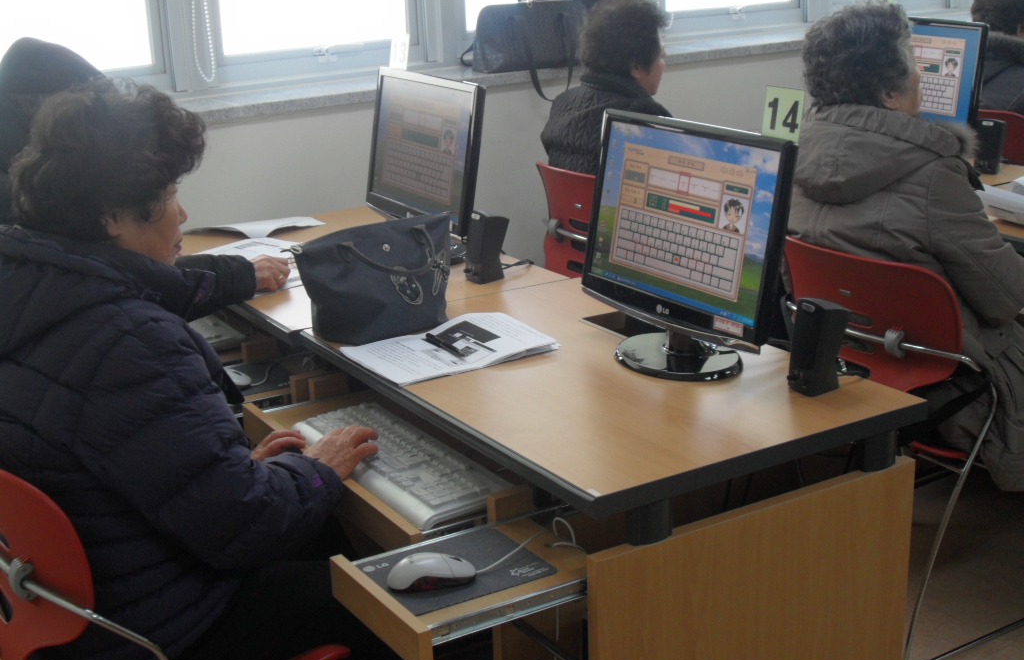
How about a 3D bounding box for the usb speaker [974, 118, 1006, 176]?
[{"bbox_3d":[1.181,-0.456,3.640,0.053,0.133,0.082,9,20,30],"label":"usb speaker"}]

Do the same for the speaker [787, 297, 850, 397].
[{"bbox_3d":[0.452,0.021,2.173,0.085,0.134,0.053,-13,20,-32],"label":"speaker"}]

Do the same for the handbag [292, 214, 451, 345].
[{"bbox_3d":[-0.227,-0.093,2.523,0.310,0.183,0.138,-16,22,-38],"label":"handbag"}]

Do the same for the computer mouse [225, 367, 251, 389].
[{"bbox_3d":[-0.514,0.080,2.677,0.115,0.037,0.061,6,19,22],"label":"computer mouse"}]

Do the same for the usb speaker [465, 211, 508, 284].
[{"bbox_3d":[-0.042,-0.163,2.813,0.083,0.133,0.053,-14,21,-35],"label":"usb speaker"}]

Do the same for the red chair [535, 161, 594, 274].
[{"bbox_3d":[0.348,-0.050,3.763,0.510,0.770,0.500,-12,20,-30],"label":"red chair"}]

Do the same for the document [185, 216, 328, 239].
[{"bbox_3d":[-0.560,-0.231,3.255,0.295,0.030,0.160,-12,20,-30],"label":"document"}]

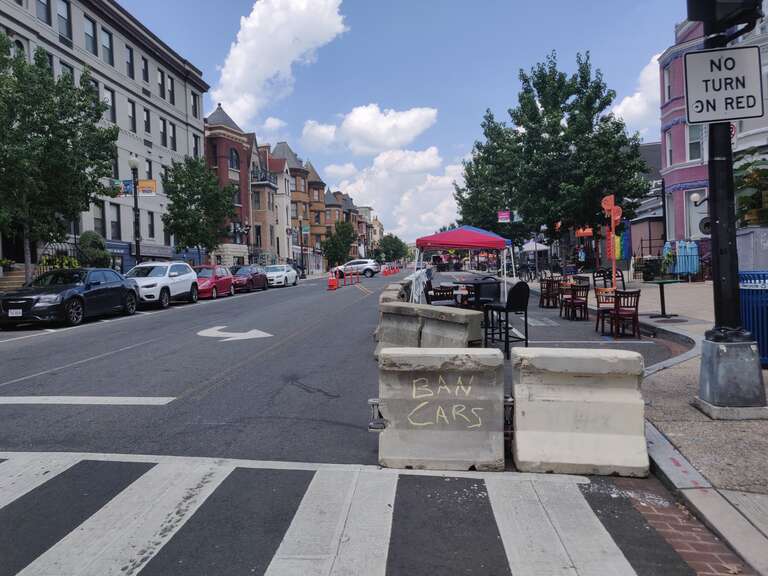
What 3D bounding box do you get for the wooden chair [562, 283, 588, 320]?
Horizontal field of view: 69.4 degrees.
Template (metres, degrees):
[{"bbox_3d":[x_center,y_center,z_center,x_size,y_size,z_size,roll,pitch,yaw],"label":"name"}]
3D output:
[{"bbox_3d":[4.859,0.355,13.888,0.440,0.900,0.500,-2,2,7],"label":"wooden chair"}]

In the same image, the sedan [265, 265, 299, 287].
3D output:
[{"bbox_3d":[-7.404,-0.864,39.300,1.850,1.475,4.750,-2,2,4],"label":"sedan"}]

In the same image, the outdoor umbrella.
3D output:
[{"bbox_3d":[11.100,-2.150,41.000,2.200,2.500,2.200,-3,1,0],"label":"outdoor umbrella"}]

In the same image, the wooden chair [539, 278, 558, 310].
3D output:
[{"bbox_3d":[5.340,0.190,18.000,0.450,0.920,0.500,-3,1,-21],"label":"wooden chair"}]

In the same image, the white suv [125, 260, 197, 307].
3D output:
[{"bbox_3d":[-8.750,-0.170,21.700,1.860,1.660,4.630,-2,2,3],"label":"white suv"}]

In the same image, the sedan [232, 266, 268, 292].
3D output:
[{"bbox_3d":[-7.750,-0.530,30.500,1.830,1.460,4.700,-2,2,3],"label":"sedan"}]

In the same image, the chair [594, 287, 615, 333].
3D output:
[{"bbox_3d":[4.497,0.481,11.038,0.440,0.900,0.500,-2,2,9],"label":"chair"}]

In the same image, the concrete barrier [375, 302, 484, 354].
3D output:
[{"bbox_3d":[0.600,0.723,7.680,0.480,0.835,2.000,-3,2,-31],"label":"concrete barrier"}]

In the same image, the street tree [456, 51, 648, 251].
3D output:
[{"bbox_3d":[7.150,-4.900,23.500,8.100,10.300,8.000,-3,1,0],"label":"street tree"}]

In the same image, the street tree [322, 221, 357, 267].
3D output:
[{"bbox_3d":[-6.017,-5.679,75.000,4.700,6.900,4.700,-2,2,4],"label":"street tree"}]

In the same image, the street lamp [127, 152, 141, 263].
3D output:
[{"bbox_3d":[-10.200,-2.530,22.900,0.450,5.900,0.450,-3,1,0],"label":"street lamp"}]

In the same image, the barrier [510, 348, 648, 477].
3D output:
[{"bbox_3d":[1.422,0.884,4.116,0.881,0.835,0.500,-2,2,11],"label":"barrier"}]

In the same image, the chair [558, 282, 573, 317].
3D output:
[{"bbox_3d":[4.836,0.334,14.338,0.440,0.900,0.500,-2,2,9],"label":"chair"}]

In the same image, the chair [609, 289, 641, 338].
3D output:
[{"bbox_3d":[4.522,0.484,10.388,0.440,0.900,0.500,-2,2,7],"label":"chair"}]

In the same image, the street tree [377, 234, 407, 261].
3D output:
[{"bbox_3d":[2.569,-10.141,150.000,8.000,8.700,8.000,-2,2,4],"label":"street tree"}]

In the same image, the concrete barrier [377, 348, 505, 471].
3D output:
[{"bbox_3d":[0.490,0.905,4.350,0.940,0.820,0.620,-1,2,13],"label":"concrete barrier"}]

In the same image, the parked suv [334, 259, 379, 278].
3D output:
[{"bbox_3d":[-2.470,-1.790,51.800,4.420,1.650,1.840,-1,2,6],"label":"parked suv"}]

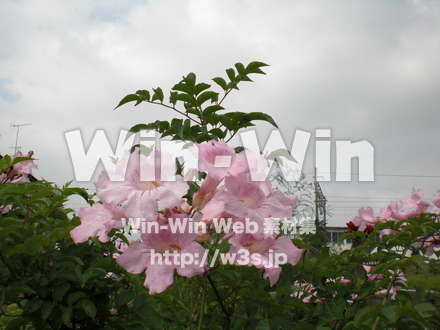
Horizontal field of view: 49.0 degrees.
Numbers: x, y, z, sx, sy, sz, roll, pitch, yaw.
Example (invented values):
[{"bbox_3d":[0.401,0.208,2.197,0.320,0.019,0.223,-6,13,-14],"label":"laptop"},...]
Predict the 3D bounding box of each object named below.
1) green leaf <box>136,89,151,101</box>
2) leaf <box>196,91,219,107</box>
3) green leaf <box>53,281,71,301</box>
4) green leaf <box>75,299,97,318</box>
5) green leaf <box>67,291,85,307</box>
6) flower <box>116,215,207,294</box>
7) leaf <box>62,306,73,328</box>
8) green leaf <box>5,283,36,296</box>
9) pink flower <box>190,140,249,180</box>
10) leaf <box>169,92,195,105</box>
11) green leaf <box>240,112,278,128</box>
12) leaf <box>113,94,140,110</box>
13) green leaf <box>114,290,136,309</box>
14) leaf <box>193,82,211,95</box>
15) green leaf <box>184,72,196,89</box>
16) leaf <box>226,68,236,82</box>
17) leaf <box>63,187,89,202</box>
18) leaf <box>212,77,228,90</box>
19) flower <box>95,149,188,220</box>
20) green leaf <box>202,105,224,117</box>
[{"bbox_3d":[-0.087,-0.080,0.550,0.017,0.008,0.012,37,-47,-10],"label":"green leaf"},{"bbox_3d":[-0.014,-0.076,0.550,0.025,0.009,0.014,-31,-34,8],"label":"leaf"},{"bbox_3d":[-0.223,0.178,0.680,0.022,0.030,0.011,16,-14,5],"label":"green leaf"},{"bbox_3d":[-0.187,0.199,0.670,0.032,0.019,0.019,22,11,16],"label":"green leaf"},{"bbox_3d":[-0.232,0.216,0.780,0.034,0.021,0.010,-25,-59,29],"label":"green leaf"},{"bbox_3d":[-0.048,0.078,0.420,0.077,0.060,0.042,-1,-27,6],"label":"flower"},{"bbox_3d":[-0.227,0.226,0.720,0.014,0.029,0.008,-1,-22,19],"label":"leaf"},{"bbox_3d":[-0.309,0.193,0.750,0.046,0.009,0.021,9,33,21],"label":"green leaf"},{"bbox_3d":[-0.002,-0.004,0.460,0.055,0.036,0.035,2,-31,-16],"label":"pink flower"},{"bbox_3d":[-0.039,-0.068,0.490,0.026,0.011,0.012,8,6,-9],"label":"leaf"},{"bbox_3d":[0.039,-0.044,0.480,0.038,0.013,0.015,9,6,6],"label":"green leaf"},{"bbox_3d":[-0.083,-0.056,0.430,0.026,0.005,0.012,-24,28,-18],"label":"leaf"},{"bbox_3d":[-0.153,0.217,0.780,0.023,0.036,0.007,25,-35,37],"label":"green leaf"},{"bbox_3d":[-0.016,-0.067,0.430,0.018,0.004,0.011,-27,23,25],"label":"leaf"},{"bbox_3d":[-0.030,-0.087,0.500,0.012,0.017,0.008,-11,-14,-2],"label":"green leaf"},{"bbox_3d":[0.012,-0.093,0.500,0.009,0.015,0.007,-15,-8,-2],"label":"leaf"},{"bbox_3d":[-0.233,0.049,0.780,0.042,0.012,0.021,18,25,24],"label":"leaf"},{"bbox_3d":[0.001,-0.084,0.500,0.019,0.010,0.010,26,5,-4],"label":"leaf"},{"bbox_3d":[-0.065,0.018,0.420,0.080,0.054,0.042,-1,-27,6],"label":"flower"},{"bbox_3d":[-0.007,-0.062,0.550,0.024,0.008,0.013,-23,-34,8],"label":"green leaf"}]

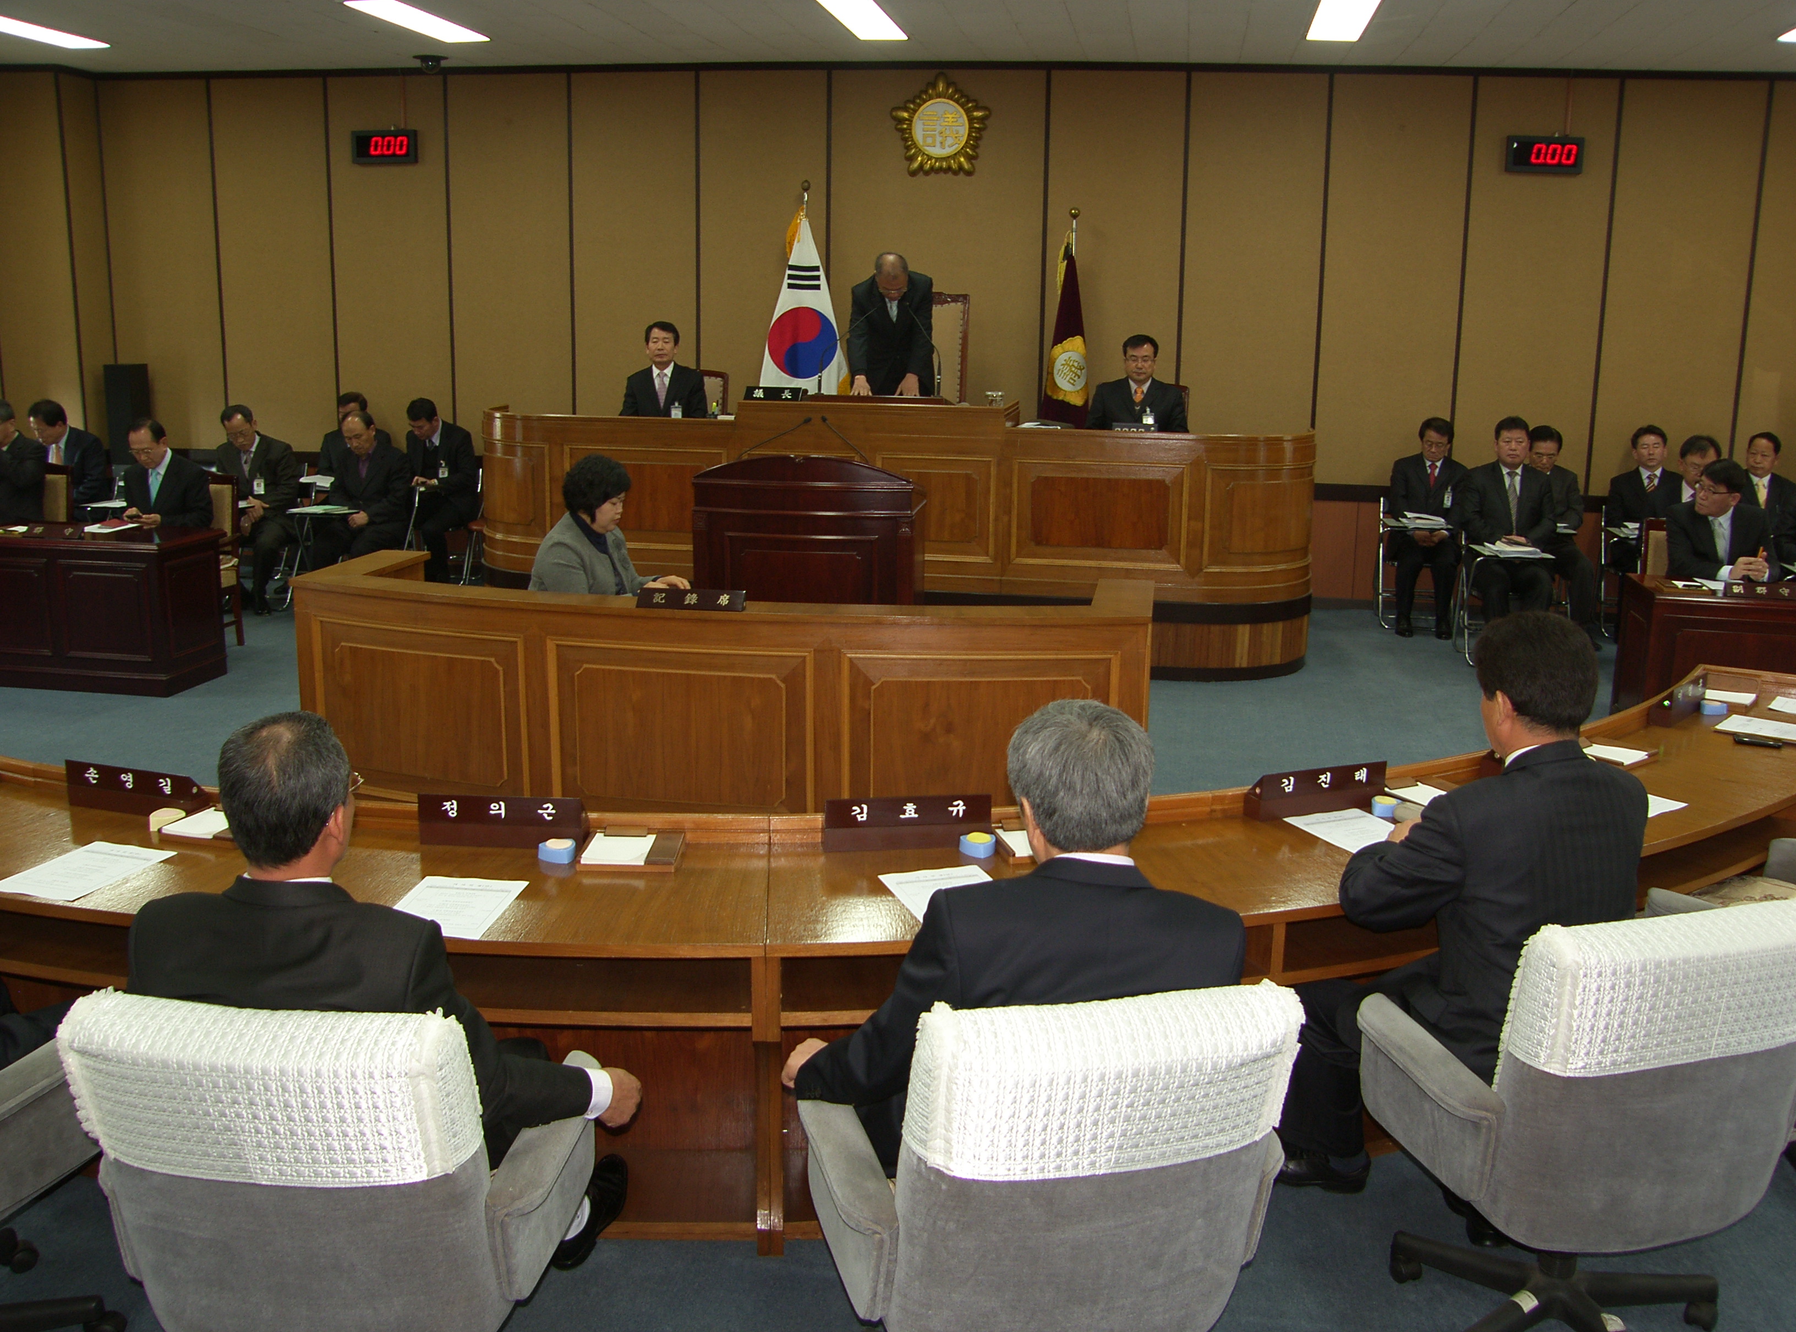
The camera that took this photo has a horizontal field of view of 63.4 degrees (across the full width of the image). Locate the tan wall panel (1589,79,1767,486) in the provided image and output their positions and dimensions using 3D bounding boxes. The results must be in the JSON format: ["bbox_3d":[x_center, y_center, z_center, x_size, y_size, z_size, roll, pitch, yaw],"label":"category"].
[{"bbox_3d":[4.832,-2.299,9.007,0.852,2.533,0.040,3,13,7],"label":"tan wall panel"}]

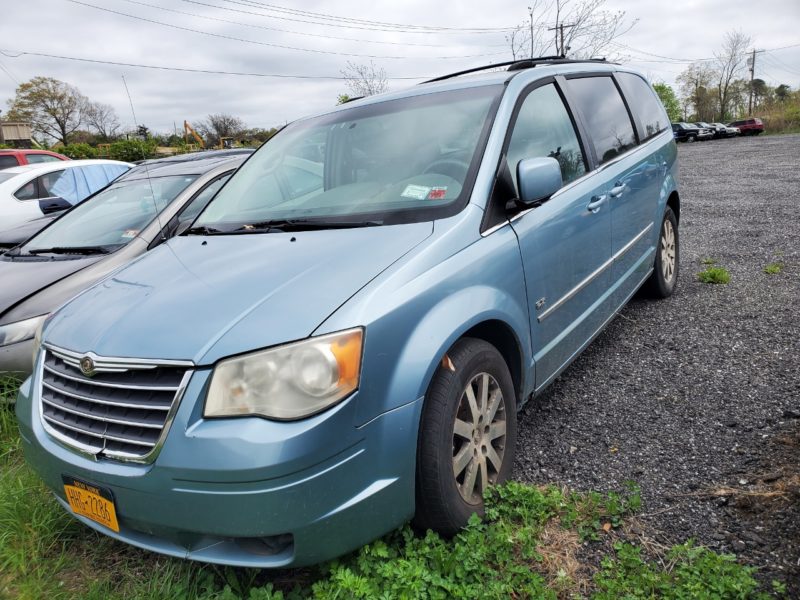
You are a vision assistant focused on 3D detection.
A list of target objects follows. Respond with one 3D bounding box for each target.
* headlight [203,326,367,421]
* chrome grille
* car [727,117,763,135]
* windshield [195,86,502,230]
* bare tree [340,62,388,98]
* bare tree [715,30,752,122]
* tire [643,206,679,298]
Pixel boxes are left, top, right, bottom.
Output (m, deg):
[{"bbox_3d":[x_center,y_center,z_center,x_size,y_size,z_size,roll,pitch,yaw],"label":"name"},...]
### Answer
[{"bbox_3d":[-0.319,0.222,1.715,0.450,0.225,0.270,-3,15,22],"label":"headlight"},{"bbox_3d":[-0.980,0.343,1.964,0.920,0.335,0.140,1,11,36],"label":"chrome grille"},{"bbox_3d":[31.919,-16.076,56.000,1.820,1.720,4.600,-16,18,-36],"label":"car"},{"bbox_3d":[-0.293,-0.657,2.870,1.620,0.130,1.000,2,51,36],"label":"windshield"},{"bbox_3d":[-3.840,-21.797,65.000,5.200,8.500,5.200,-5,16,0],"label":"bare tree"},{"bbox_3d":[37.740,-24.953,68.000,4.200,10.800,4.200,3,17,30],"label":"bare tree"},{"bbox_3d":[1.964,-0.377,4.612,0.230,0.720,0.710,2,18,36],"label":"tire"}]

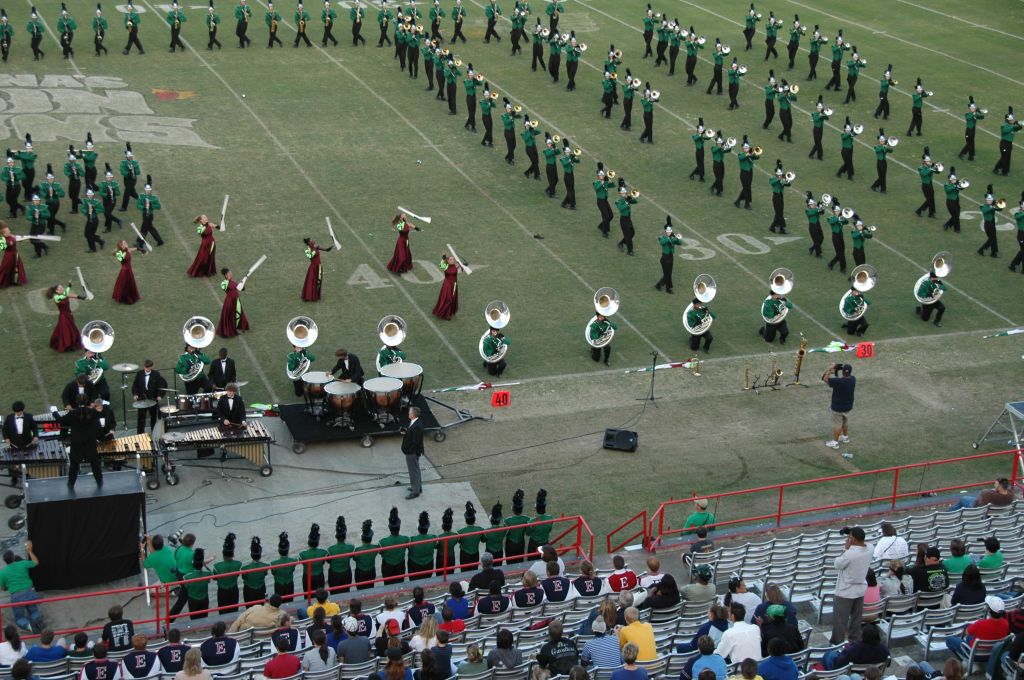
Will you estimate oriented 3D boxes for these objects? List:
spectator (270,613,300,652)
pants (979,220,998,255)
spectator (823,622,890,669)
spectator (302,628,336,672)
[{"bbox_3d":[-3.198,4.279,26.312,0.500,1.214,0.750,-8,23,-23],"label":"spectator"},{"bbox_3d":[13.021,-2.841,51.081,0.540,0.970,0.380,14,24,29],"label":"pants"},{"bbox_3d":[4.335,3.994,23.657,0.600,1.250,0.800,-14,26,-35],"label":"spectator"},{"bbox_3d":[-2.618,4.280,24.844,0.480,1.230,0.750,-8,23,-23],"label":"spectator"}]

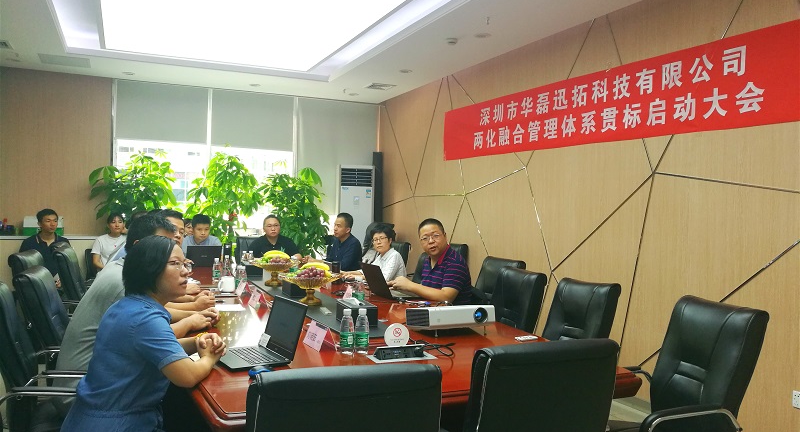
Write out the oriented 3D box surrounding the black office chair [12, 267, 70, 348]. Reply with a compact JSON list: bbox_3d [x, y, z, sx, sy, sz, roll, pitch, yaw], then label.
[{"bbox_3d":[-1.617,0.768,3.264,0.620,0.955,0.580,1,1,-20],"label":"black office chair"}]

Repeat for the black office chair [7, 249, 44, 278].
[{"bbox_3d":[-2.388,0.758,4.457,0.620,1.000,0.570,1,0,-18],"label":"black office chair"}]

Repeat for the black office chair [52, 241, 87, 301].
[{"bbox_3d":[-2.657,0.783,5.537,0.660,1.030,0.580,0,1,-17],"label":"black office chair"}]

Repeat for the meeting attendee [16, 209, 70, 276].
[{"bbox_3d":[-3.520,0.608,6.280,0.520,1.330,0.750,0,1,-42],"label":"meeting attendee"}]

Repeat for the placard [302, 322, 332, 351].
[{"bbox_3d":[-0.337,0.498,2.615,0.072,0.096,0.200,1,1,-28],"label":"placard"}]

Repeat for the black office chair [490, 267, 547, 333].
[{"bbox_3d":[0.503,0.832,3.744,0.620,1.000,0.570,1,1,-24],"label":"black office chair"}]

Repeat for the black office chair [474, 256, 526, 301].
[{"bbox_3d":[0.541,0.807,4.587,0.620,0.955,0.580,1,1,-32],"label":"black office chair"}]

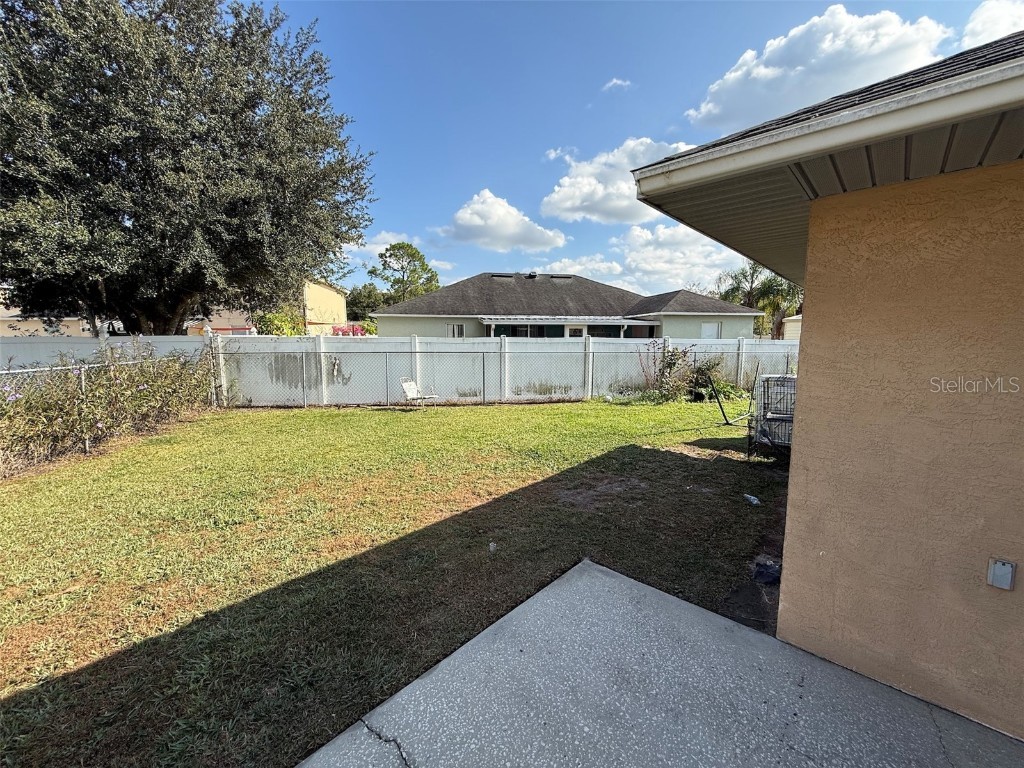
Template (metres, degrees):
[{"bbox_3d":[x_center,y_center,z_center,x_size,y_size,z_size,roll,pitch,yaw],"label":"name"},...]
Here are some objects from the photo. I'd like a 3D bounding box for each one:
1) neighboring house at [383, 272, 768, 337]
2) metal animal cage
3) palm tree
[{"bbox_3d":[1.551,-3.611,22.858,16.962,5.553,13.200,-1,6,-9],"label":"neighboring house"},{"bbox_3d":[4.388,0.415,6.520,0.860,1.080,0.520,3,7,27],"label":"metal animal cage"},{"bbox_3d":[14.946,-4.210,24.686,5.000,6.409,5.000,0,6,0],"label":"palm tree"}]

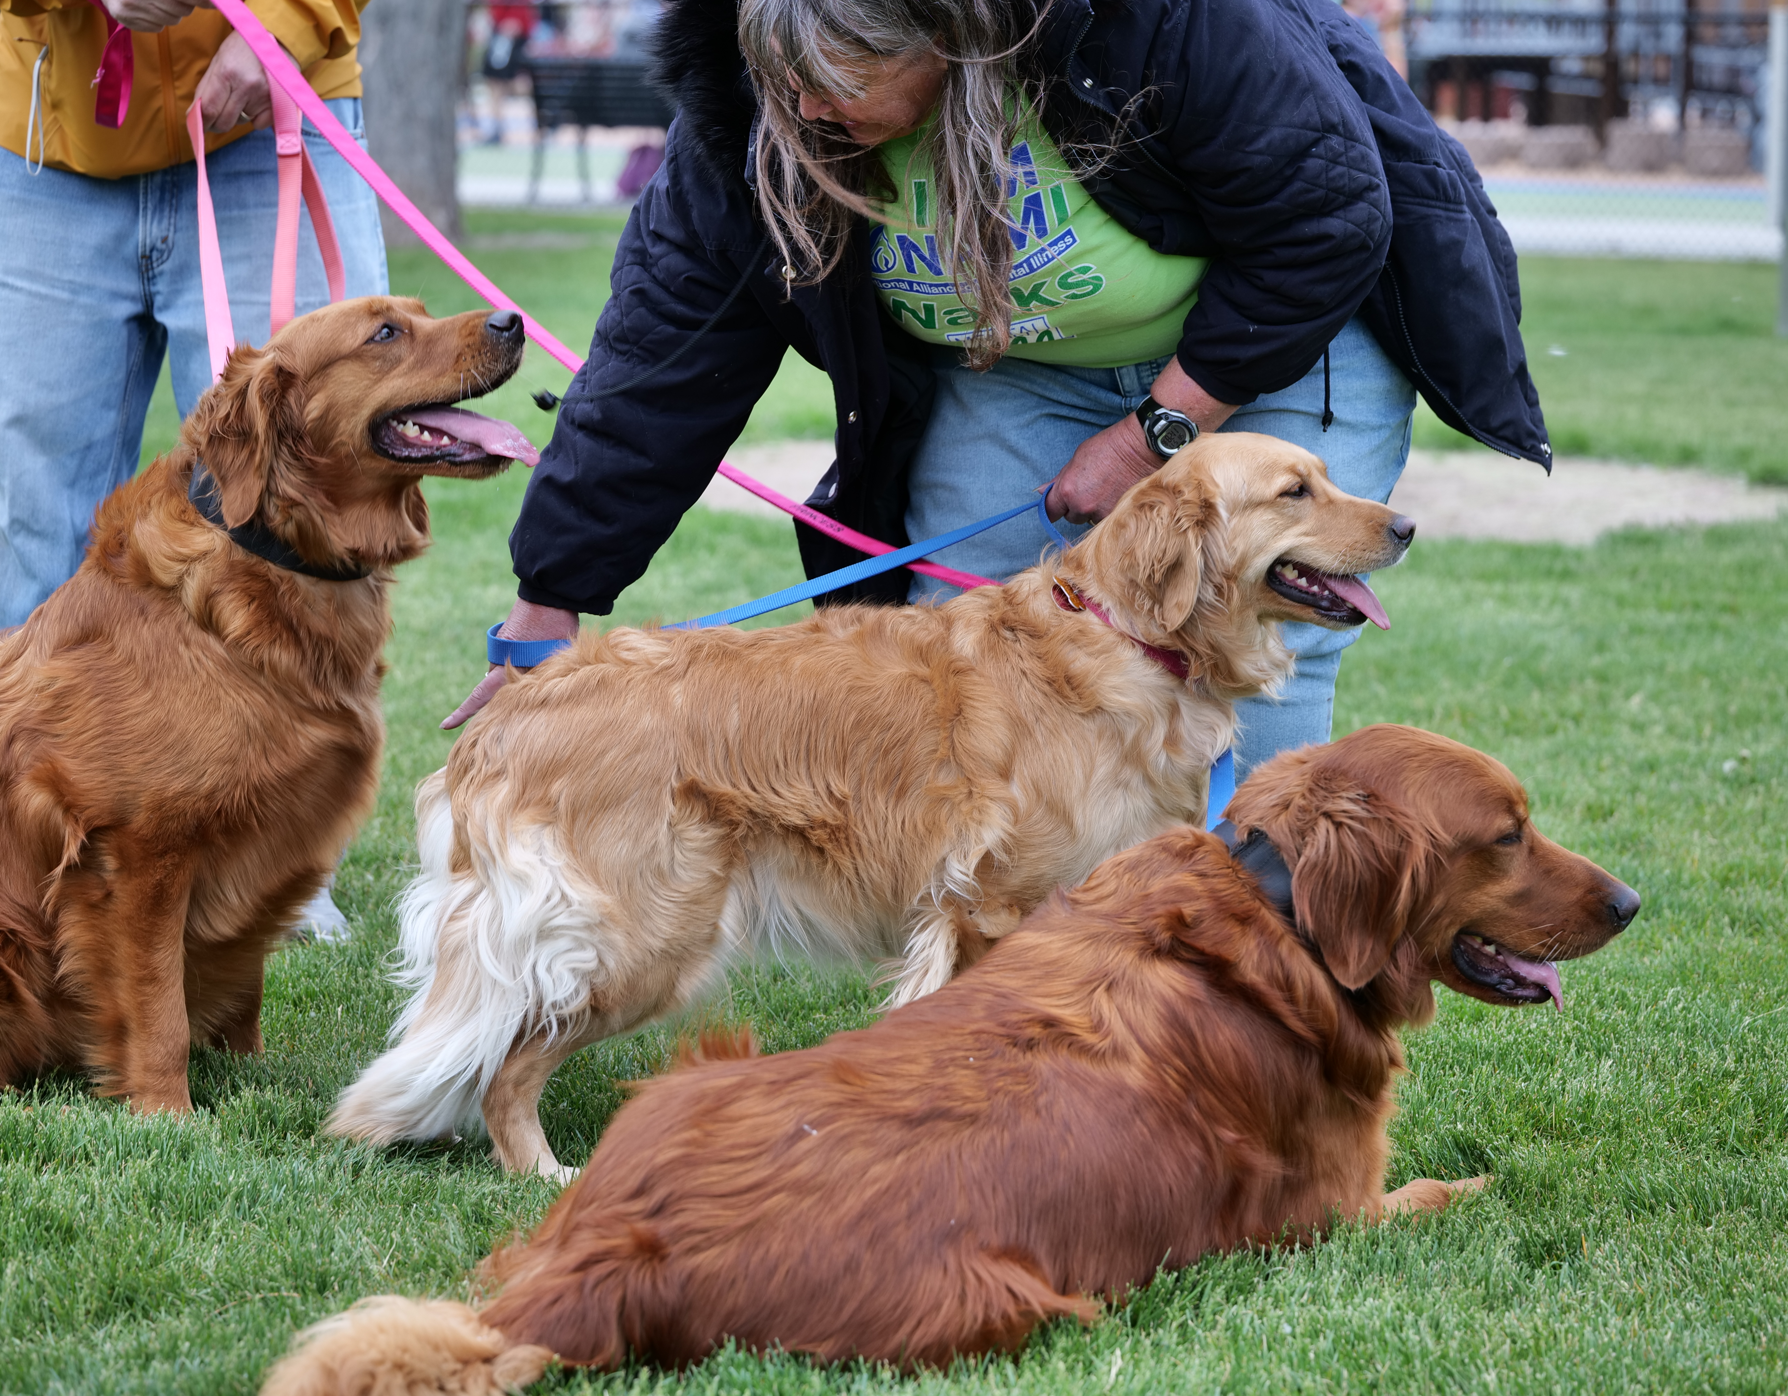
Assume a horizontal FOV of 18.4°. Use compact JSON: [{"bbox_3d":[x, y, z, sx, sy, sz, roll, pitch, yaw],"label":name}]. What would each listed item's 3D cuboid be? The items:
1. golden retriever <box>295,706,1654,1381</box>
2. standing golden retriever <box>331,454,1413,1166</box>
[{"bbox_3d":[0.048,0.253,4.463,1.150,0.420,0.420,-4,8,-33],"label":"golden retriever"},{"bbox_3d":[-0.021,0.073,5.066,0.980,0.630,0.300,-2,7,-17],"label":"standing golden retriever"}]

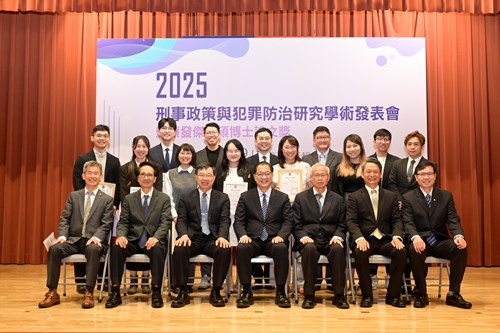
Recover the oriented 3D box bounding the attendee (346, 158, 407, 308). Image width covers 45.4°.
[{"bbox_3d":[1.150,0.588,5.596,0.530,1.330,0.760,0,-3,0],"label":"attendee"}]

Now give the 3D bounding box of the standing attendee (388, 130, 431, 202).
[{"bbox_3d":[1.675,0.458,6.169,0.480,1.654,0.320,-1,-3,10],"label":"standing attendee"}]

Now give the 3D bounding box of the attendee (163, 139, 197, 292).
[{"bbox_3d":[-0.700,0.532,6.332,0.450,1.557,0.300,0,-3,-4],"label":"attendee"}]

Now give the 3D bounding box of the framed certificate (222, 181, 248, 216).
[{"bbox_3d":[-0.137,0.320,5.941,0.245,0.330,0.020,0,-3,0],"label":"framed certificate"}]

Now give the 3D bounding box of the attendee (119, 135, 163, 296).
[{"bbox_3d":[-1.144,0.491,6.268,0.450,1.631,0.300,0,-3,-6],"label":"attendee"}]

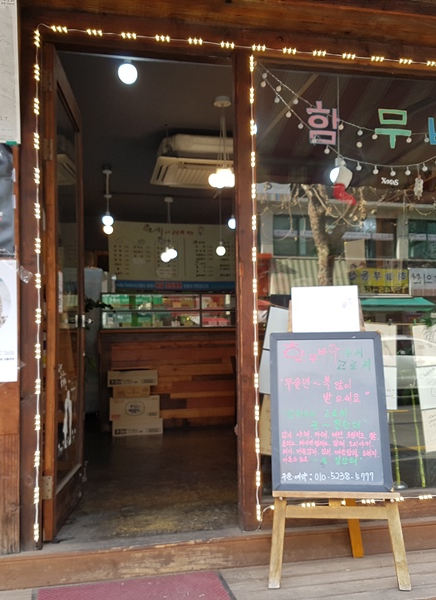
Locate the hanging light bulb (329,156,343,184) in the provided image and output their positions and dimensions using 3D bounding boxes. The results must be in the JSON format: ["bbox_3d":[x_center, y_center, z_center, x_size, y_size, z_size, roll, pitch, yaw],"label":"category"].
[{"bbox_3d":[0.683,-0.731,3.400,0.095,0.156,0.095,0,-3,-12],"label":"hanging light bulb"}]

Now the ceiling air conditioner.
[{"bbox_3d":[-0.111,-1.269,5.524,0.950,0.240,0.950,0,-2,-12],"label":"ceiling air conditioner"}]

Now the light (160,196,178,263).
[{"bbox_3d":[-0.493,-0.717,6.050,0.160,0.649,0.160,0,-3,-12],"label":"light"}]

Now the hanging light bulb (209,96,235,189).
[{"bbox_3d":[0.030,-0.944,3.600,0.165,0.551,0.165,-1,-3,0],"label":"hanging light bulb"}]

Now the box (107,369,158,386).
[{"bbox_3d":[-0.782,0.706,5.489,0.445,0.135,0.280,0,-2,-14],"label":"box"}]

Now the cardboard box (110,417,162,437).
[{"bbox_3d":[-0.750,1.156,5.565,0.448,0.138,0.300,0,-3,-12],"label":"cardboard box"}]

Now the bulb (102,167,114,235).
[{"bbox_3d":[-0.966,-0.878,5.300,0.100,0.600,0.100,0,-3,-12],"label":"bulb"}]

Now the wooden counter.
[{"bbox_3d":[-0.441,0.747,5.707,1.334,0.938,0.060,0,-2,-12],"label":"wooden counter"}]

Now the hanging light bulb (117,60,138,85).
[{"bbox_3d":[-0.524,-1.319,3.500,0.110,0.135,0.110,0,-2,-12],"label":"hanging light bulb"}]

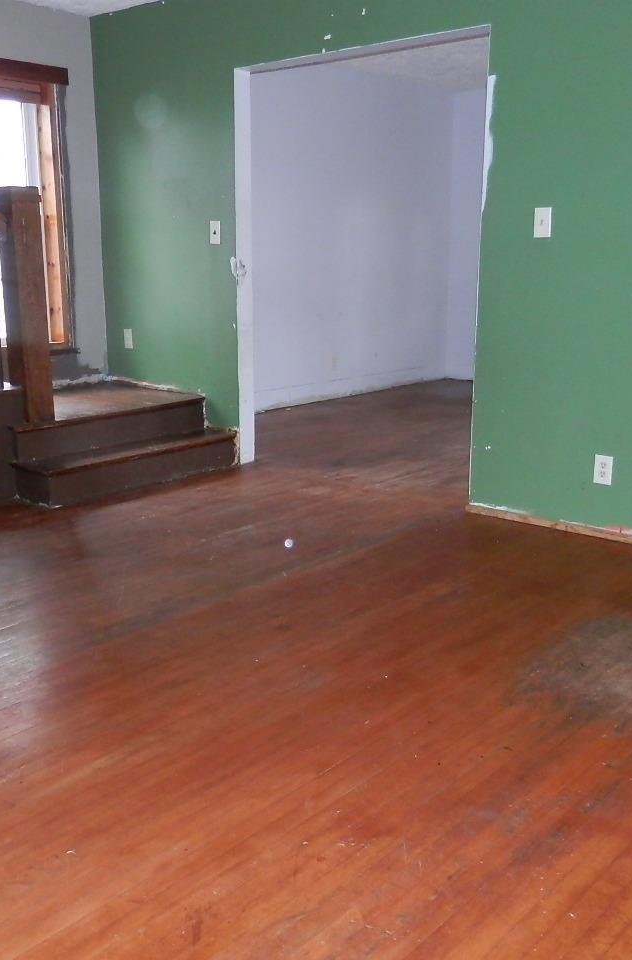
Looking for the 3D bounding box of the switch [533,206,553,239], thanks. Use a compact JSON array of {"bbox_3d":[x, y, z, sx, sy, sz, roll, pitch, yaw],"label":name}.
[{"bbox_3d":[0.898,-1.020,3.661,0.070,0.114,0.014,11,17,38],"label":"switch"}]

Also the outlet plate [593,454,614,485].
[{"bbox_3d":[1.144,-0.041,3.683,0.070,0.114,0.009,11,17,38],"label":"outlet plate"}]

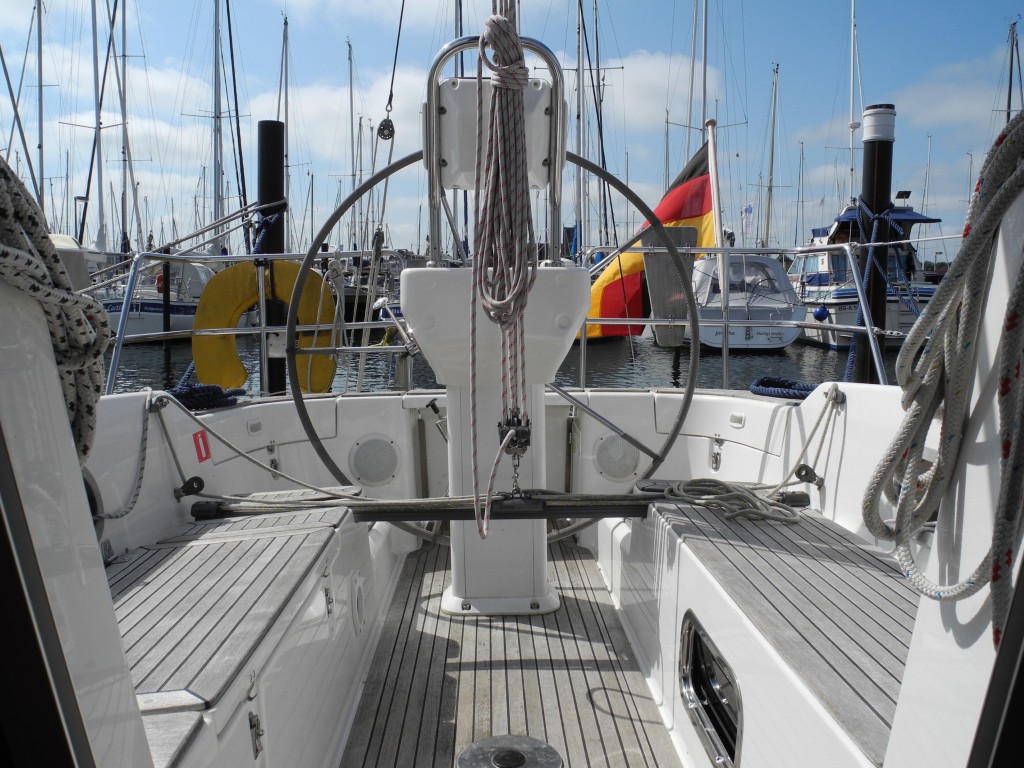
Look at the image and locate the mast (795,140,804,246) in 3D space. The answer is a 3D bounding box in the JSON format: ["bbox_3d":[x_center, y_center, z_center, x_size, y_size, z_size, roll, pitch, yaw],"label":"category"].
[{"bbox_3d":[22.836,-14.008,65.000,0.170,10.000,0.170,0,7,0],"label":"mast"}]

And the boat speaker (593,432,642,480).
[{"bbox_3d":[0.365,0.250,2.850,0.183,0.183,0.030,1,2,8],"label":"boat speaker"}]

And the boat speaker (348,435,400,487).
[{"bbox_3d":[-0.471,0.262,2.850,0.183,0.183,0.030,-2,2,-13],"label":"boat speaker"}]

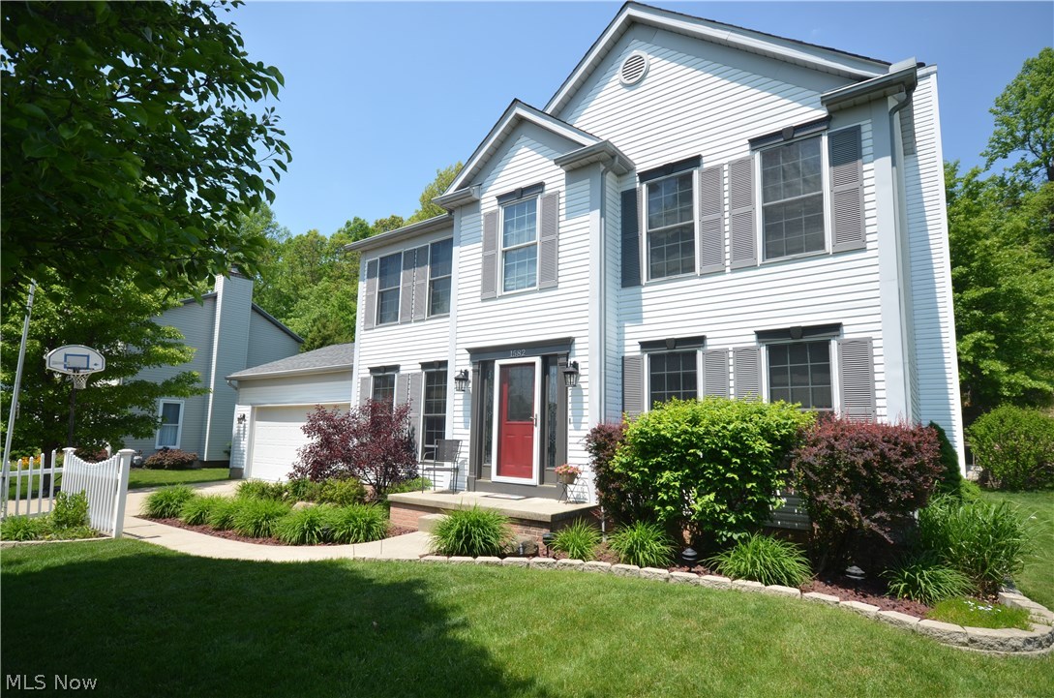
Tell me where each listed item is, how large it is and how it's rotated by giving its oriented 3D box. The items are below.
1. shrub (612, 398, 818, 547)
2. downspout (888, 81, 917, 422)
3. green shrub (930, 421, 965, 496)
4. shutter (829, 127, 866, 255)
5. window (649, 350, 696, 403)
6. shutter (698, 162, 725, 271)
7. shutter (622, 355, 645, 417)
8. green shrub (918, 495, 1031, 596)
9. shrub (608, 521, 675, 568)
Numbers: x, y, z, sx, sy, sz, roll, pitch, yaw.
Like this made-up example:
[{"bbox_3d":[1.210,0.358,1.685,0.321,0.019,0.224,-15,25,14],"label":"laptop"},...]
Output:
[{"bbox_3d":[2.193,1.523,6.896,2.400,1.800,1.250,-5,-10,38],"label":"shrub"},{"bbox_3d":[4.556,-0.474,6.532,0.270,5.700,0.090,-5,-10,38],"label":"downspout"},{"bbox_3d":[4.740,1.671,6.401,0.650,1.680,0.700,-5,-10,39],"label":"green shrub"},{"bbox_3d":[4.133,-2.073,7.169,0.373,1.664,0.050,-6,-11,38],"label":"shutter"},{"bbox_3d":[2.145,0.894,8.196,0.800,1.740,0.090,-5,-10,38],"label":"window"},{"bbox_3d":[2.653,-1.876,7.997,0.363,1.588,0.045,-5,-10,39],"label":"shutter"},{"bbox_3d":[1.659,1.007,8.580,0.383,1.820,0.050,-6,-11,38],"label":"shutter"},{"bbox_3d":[4.396,1.888,5.444,0.980,0.910,0.950,-5,-10,39],"label":"green shrub"},{"bbox_3d":[1.282,2.168,6.223,0.680,0.450,0.640,1,-8,0],"label":"shrub"}]

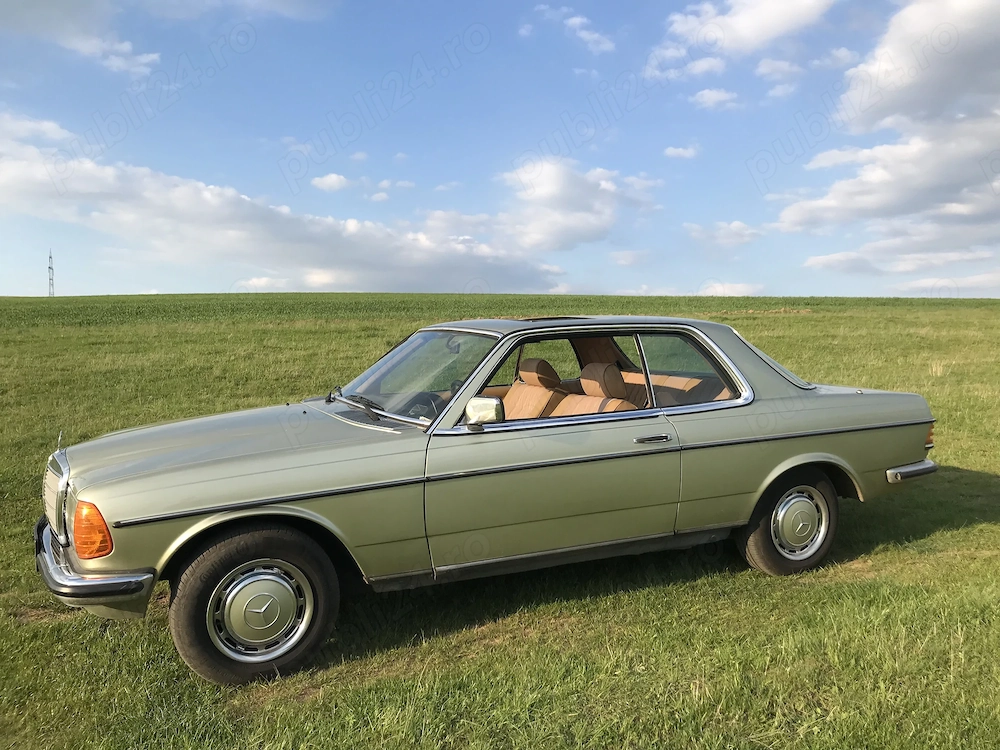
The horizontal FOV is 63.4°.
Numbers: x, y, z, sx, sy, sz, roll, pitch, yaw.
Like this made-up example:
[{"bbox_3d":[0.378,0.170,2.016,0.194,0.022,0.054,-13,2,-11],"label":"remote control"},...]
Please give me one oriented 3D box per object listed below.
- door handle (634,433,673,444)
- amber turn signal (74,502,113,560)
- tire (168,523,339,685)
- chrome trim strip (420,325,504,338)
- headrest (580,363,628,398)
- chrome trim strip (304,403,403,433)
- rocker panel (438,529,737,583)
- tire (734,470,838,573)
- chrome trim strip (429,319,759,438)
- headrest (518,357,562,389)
[{"bbox_3d":[0.696,0.291,3.653,0.200,0.036,0.036,-3,5,-25],"label":"door handle"},{"bbox_3d":[-1.398,0.529,2.774,0.125,0.195,0.095,-3,5,-25],"label":"amber turn signal"},{"bbox_3d":[-0.925,0.886,3.111,0.620,0.620,0.195,-2,4,-19],"label":"tire"},{"bbox_3d":[-0.248,-0.230,4.173,0.075,0.050,1.180,-3,5,-25],"label":"chrome trim strip"},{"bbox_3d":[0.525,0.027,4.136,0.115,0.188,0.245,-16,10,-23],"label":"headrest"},{"bbox_3d":[-0.783,0.186,3.954,0.140,0.045,1.450,-3,5,-25],"label":"chrome trim strip"},{"bbox_3d":[0.422,0.807,3.660,1.560,0.095,0.090,-3,5,-25],"label":"rocker panel"},{"bbox_3d":[1.529,0.764,4.255,0.620,0.620,0.195,-3,5,-25],"label":"tire"},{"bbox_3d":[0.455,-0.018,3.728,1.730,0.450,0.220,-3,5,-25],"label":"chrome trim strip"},{"bbox_3d":[0.228,-0.011,4.803,0.135,0.175,0.260,-3,5,-25],"label":"headrest"}]

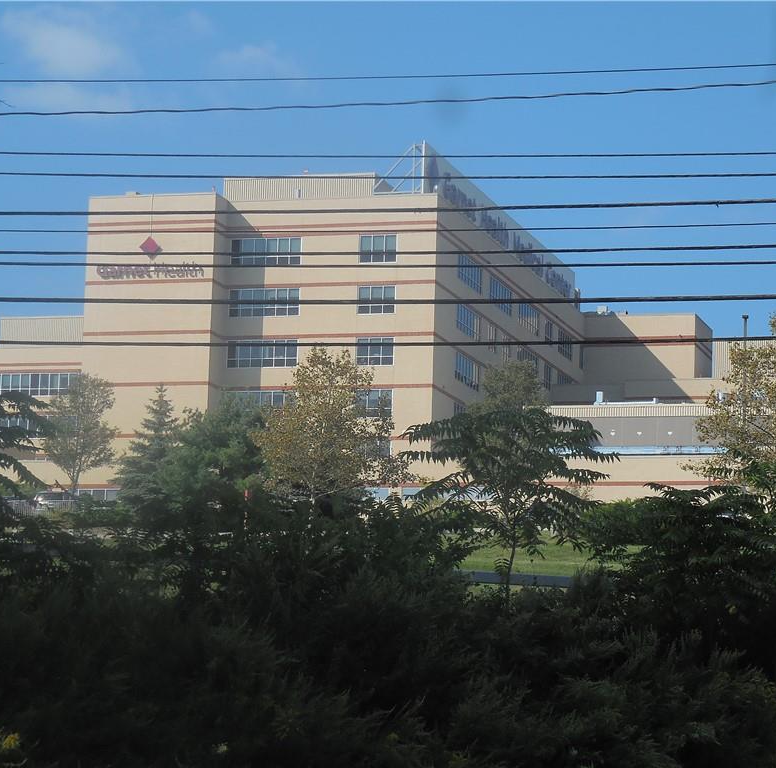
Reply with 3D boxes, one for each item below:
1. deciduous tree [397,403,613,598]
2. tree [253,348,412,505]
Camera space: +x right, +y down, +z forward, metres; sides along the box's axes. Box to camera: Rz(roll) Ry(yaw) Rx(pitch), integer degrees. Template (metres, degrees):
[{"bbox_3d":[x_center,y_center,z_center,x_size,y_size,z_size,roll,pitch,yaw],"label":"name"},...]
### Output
[{"bbox_3d":[1.319,1.450,32.001,2.270,2.430,2.160,2,-9,0],"label":"deciduous tree"},{"bbox_3d":[-2.680,2.803,140.003,7.570,9.160,7.190,2,-9,0],"label":"tree"}]

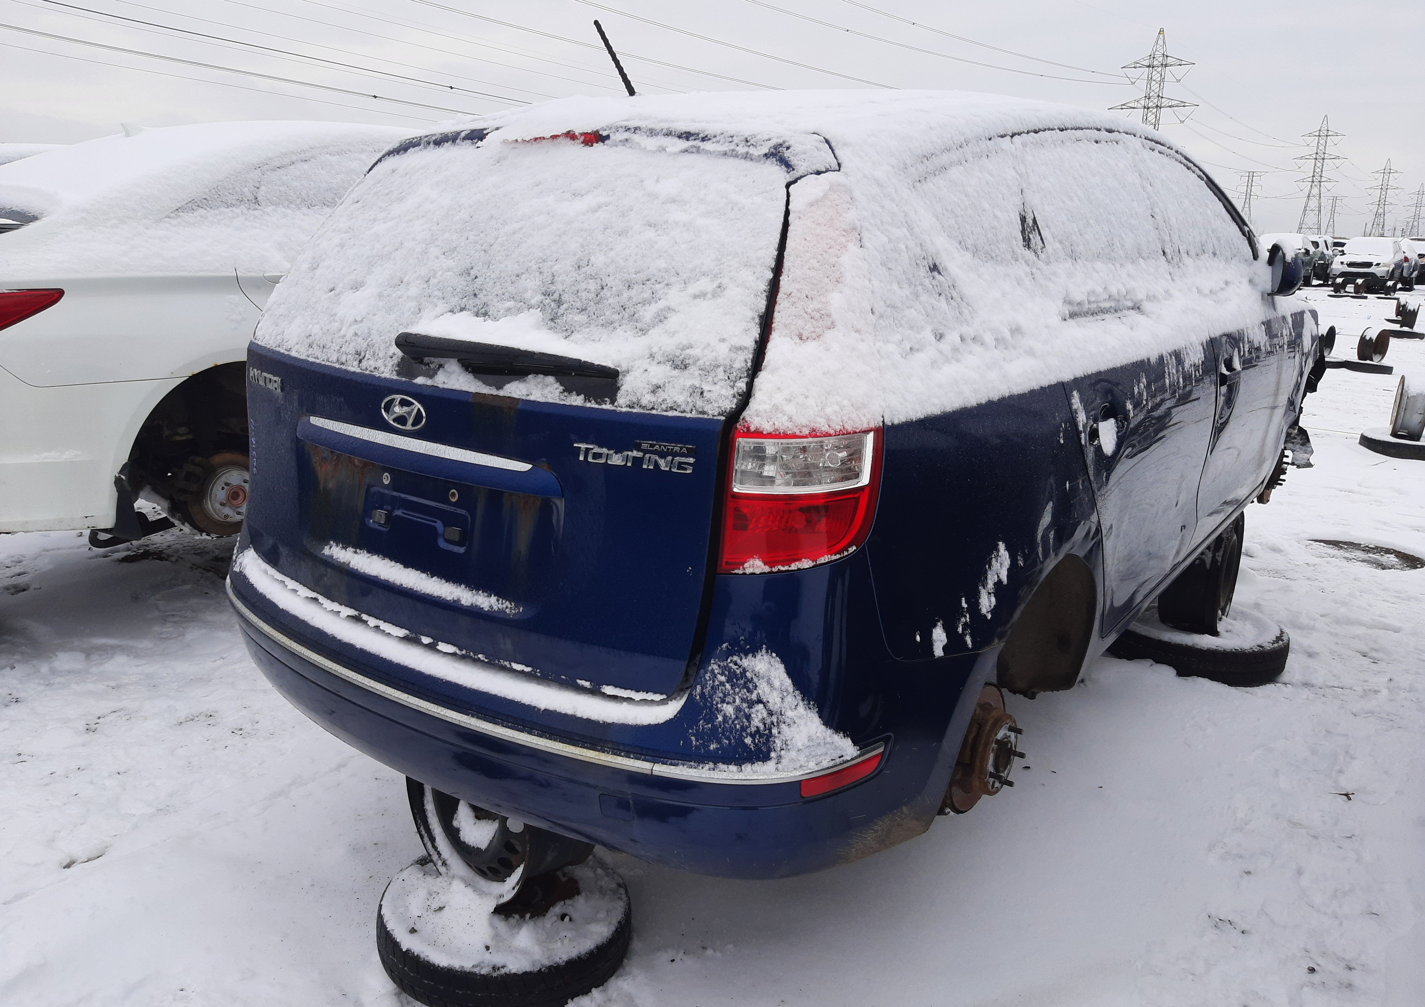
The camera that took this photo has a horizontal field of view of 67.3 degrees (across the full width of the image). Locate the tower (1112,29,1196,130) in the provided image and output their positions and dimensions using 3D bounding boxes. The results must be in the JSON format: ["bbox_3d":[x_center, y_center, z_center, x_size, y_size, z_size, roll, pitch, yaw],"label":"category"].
[{"bbox_3d":[86.865,-71.963,212.716,16.300,41.600,7.200,11,17,35],"label":"tower"}]

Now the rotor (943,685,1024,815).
[{"bbox_3d":[0.535,0.478,2.077,0.125,0.280,0.280,12,19,35],"label":"rotor"}]

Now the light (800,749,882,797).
[{"bbox_3d":[0.195,0.397,1.585,0.170,0.034,0.032,-11,20,-36],"label":"light"}]

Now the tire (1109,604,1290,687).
[{"bbox_3d":[1.697,0.486,3.799,0.608,0.170,0.608,1,14,0],"label":"tire"}]

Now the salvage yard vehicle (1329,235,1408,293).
[{"bbox_3d":[23.426,-8.577,38.152,1.790,1.650,4.600,12,18,37],"label":"salvage yard vehicle"}]

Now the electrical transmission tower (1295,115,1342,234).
[{"bbox_3d":[204.397,-108.595,362.959,16.300,43.500,7.200,11,17,35],"label":"electrical transmission tower"}]

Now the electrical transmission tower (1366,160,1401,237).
[{"bbox_3d":[332.801,-148.898,532.455,16.300,43.500,7.200,11,17,35],"label":"electrical transmission tower"}]

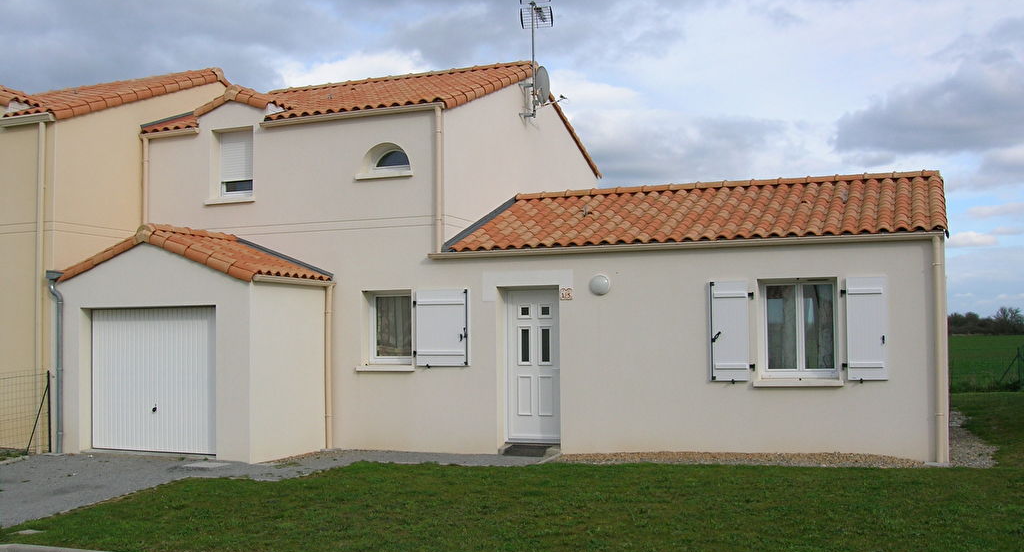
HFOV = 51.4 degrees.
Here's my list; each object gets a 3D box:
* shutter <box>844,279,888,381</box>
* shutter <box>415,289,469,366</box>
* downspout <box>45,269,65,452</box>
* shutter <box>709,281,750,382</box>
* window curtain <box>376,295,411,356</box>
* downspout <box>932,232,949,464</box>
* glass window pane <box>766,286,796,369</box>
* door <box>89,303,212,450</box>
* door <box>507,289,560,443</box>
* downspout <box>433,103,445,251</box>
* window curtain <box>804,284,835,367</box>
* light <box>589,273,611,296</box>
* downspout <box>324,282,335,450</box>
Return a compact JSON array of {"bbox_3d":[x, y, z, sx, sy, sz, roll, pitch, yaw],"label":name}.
[{"bbox_3d":[4.330,0.640,12.963,0.466,1.272,0.045,-2,-3,22],"label":"shutter"},{"bbox_3d":[-0.983,0.737,14.938,0.800,1.060,0.050,-2,-4,22],"label":"shutter"},{"bbox_3d":[-6.558,1.240,15.284,0.220,2.600,0.120,-2,-3,22],"label":"downspout"},{"bbox_3d":[2.741,0.699,13.397,0.490,1.250,0.050,-2,-4,22],"label":"shutter"},{"bbox_3d":[-1.745,0.729,15.666,0.570,0.900,0.070,-2,-4,22],"label":"window curtain"},{"bbox_3d":[5.071,0.867,12.627,0.095,2.688,0.100,-2,-3,22],"label":"downspout"},{"bbox_3d":[3.348,0.640,13.218,0.380,1.055,0.030,-2,-3,23],"label":"glass window pane"},{"bbox_3d":[-4.973,1.455,14.976,2.348,2.019,0.050,-2,-3,22],"label":"door"},{"bbox_3d":[0.325,1.248,14.695,0.880,2.130,0.080,-2,-4,22],"label":"door"},{"bbox_3d":[-1.036,-1.365,15.053,0.110,2.120,0.100,-2,-4,22],"label":"downspout"},{"bbox_3d":[3.909,0.645,13.544,0.400,1.090,0.080,-2,-3,22],"label":"window curtain"},{"bbox_3d":[1.177,0.120,14.251,0.290,0.290,0.120,-2,-3,22],"label":"light"},{"bbox_3d":[-2.695,1.343,15.752,0.095,2.436,0.100,-2,-3,22],"label":"downspout"}]

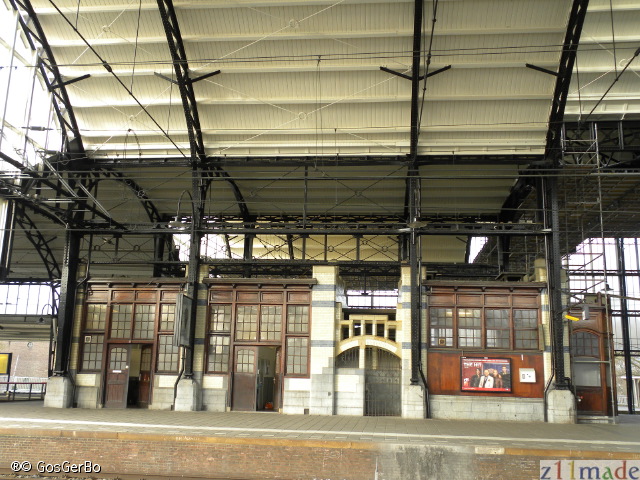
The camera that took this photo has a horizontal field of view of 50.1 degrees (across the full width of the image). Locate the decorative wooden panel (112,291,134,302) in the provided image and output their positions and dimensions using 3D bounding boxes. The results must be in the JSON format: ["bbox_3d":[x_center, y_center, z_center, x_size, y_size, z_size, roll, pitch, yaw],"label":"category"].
[{"bbox_3d":[-7.709,2.228,26.903,0.913,0.440,0.050,1,-11,6],"label":"decorative wooden panel"}]

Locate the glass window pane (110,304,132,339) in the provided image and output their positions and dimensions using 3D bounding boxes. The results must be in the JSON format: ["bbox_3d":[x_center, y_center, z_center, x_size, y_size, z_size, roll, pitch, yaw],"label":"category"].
[{"bbox_3d":[-7.765,3.198,26.779,0.897,1.356,0.050,1,-11,6],"label":"glass window pane"}]

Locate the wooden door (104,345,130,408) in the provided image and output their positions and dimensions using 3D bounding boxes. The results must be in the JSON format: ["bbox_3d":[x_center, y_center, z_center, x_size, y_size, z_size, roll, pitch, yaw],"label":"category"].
[{"bbox_3d":[-7.782,5.256,26.396,0.852,2.414,0.060,1,-11,6],"label":"wooden door"}]

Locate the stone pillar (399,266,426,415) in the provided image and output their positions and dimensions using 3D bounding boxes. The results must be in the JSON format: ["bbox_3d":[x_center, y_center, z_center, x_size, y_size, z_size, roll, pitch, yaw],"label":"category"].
[{"bbox_3d":[3.484,3.796,25.668,0.898,5.548,0.763,1,-11,6],"label":"stone pillar"}]

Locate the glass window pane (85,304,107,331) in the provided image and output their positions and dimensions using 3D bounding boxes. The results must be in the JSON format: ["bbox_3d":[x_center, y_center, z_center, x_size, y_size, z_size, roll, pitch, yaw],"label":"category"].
[{"bbox_3d":[-8.797,3.041,26.909,0.864,1.032,0.050,1,-11,6],"label":"glass window pane"}]

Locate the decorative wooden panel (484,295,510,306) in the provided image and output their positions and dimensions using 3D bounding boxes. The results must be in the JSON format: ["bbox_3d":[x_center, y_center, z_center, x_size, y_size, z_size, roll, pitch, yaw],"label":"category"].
[{"bbox_3d":[6.437,2.203,24.829,0.959,0.463,0.060,0,-11,5],"label":"decorative wooden panel"}]

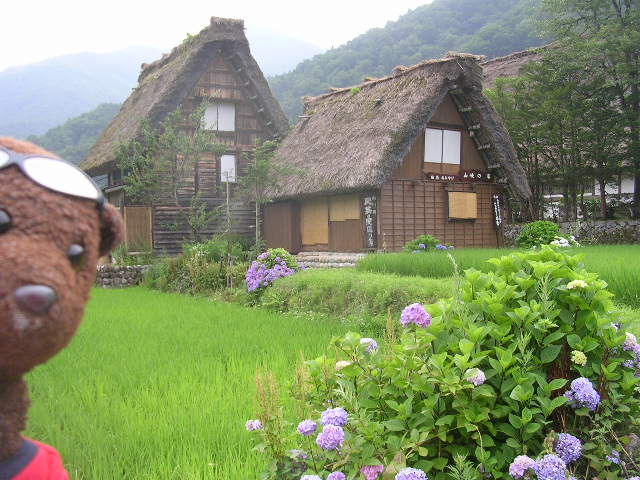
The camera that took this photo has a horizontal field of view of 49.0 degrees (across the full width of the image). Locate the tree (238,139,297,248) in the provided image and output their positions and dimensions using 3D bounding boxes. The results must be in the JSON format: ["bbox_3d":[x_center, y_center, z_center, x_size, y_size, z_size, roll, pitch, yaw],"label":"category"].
[{"bbox_3d":[-2.117,-1.820,27.800,2.200,4.400,2.000,-2,-1,0],"label":"tree"}]

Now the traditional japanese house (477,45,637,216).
[{"bbox_3d":[17.498,-7.241,48.041,13.200,12.500,20.500,-1,1,-33],"label":"traditional japanese house"}]

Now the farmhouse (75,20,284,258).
[{"bbox_3d":[-6.855,-4.431,33.588,8.900,10.450,9.700,-1,-1,-37],"label":"farmhouse"}]

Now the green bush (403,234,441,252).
[{"bbox_3d":[3.482,0.154,24.100,1.300,0.680,1.000,-2,-1,0],"label":"green bush"}]

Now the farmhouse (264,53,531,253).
[{"bbox_3d":[2.374,-2.987,28.307,7.650,7.070,9.700,-1,-1,-37],"label":"farmhouse"}]

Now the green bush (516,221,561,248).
[{"bbox_3d":[8.708,-0.199,28.000,1.750,1.150,1.500,-2,-1,0],"label":"green bush"}]

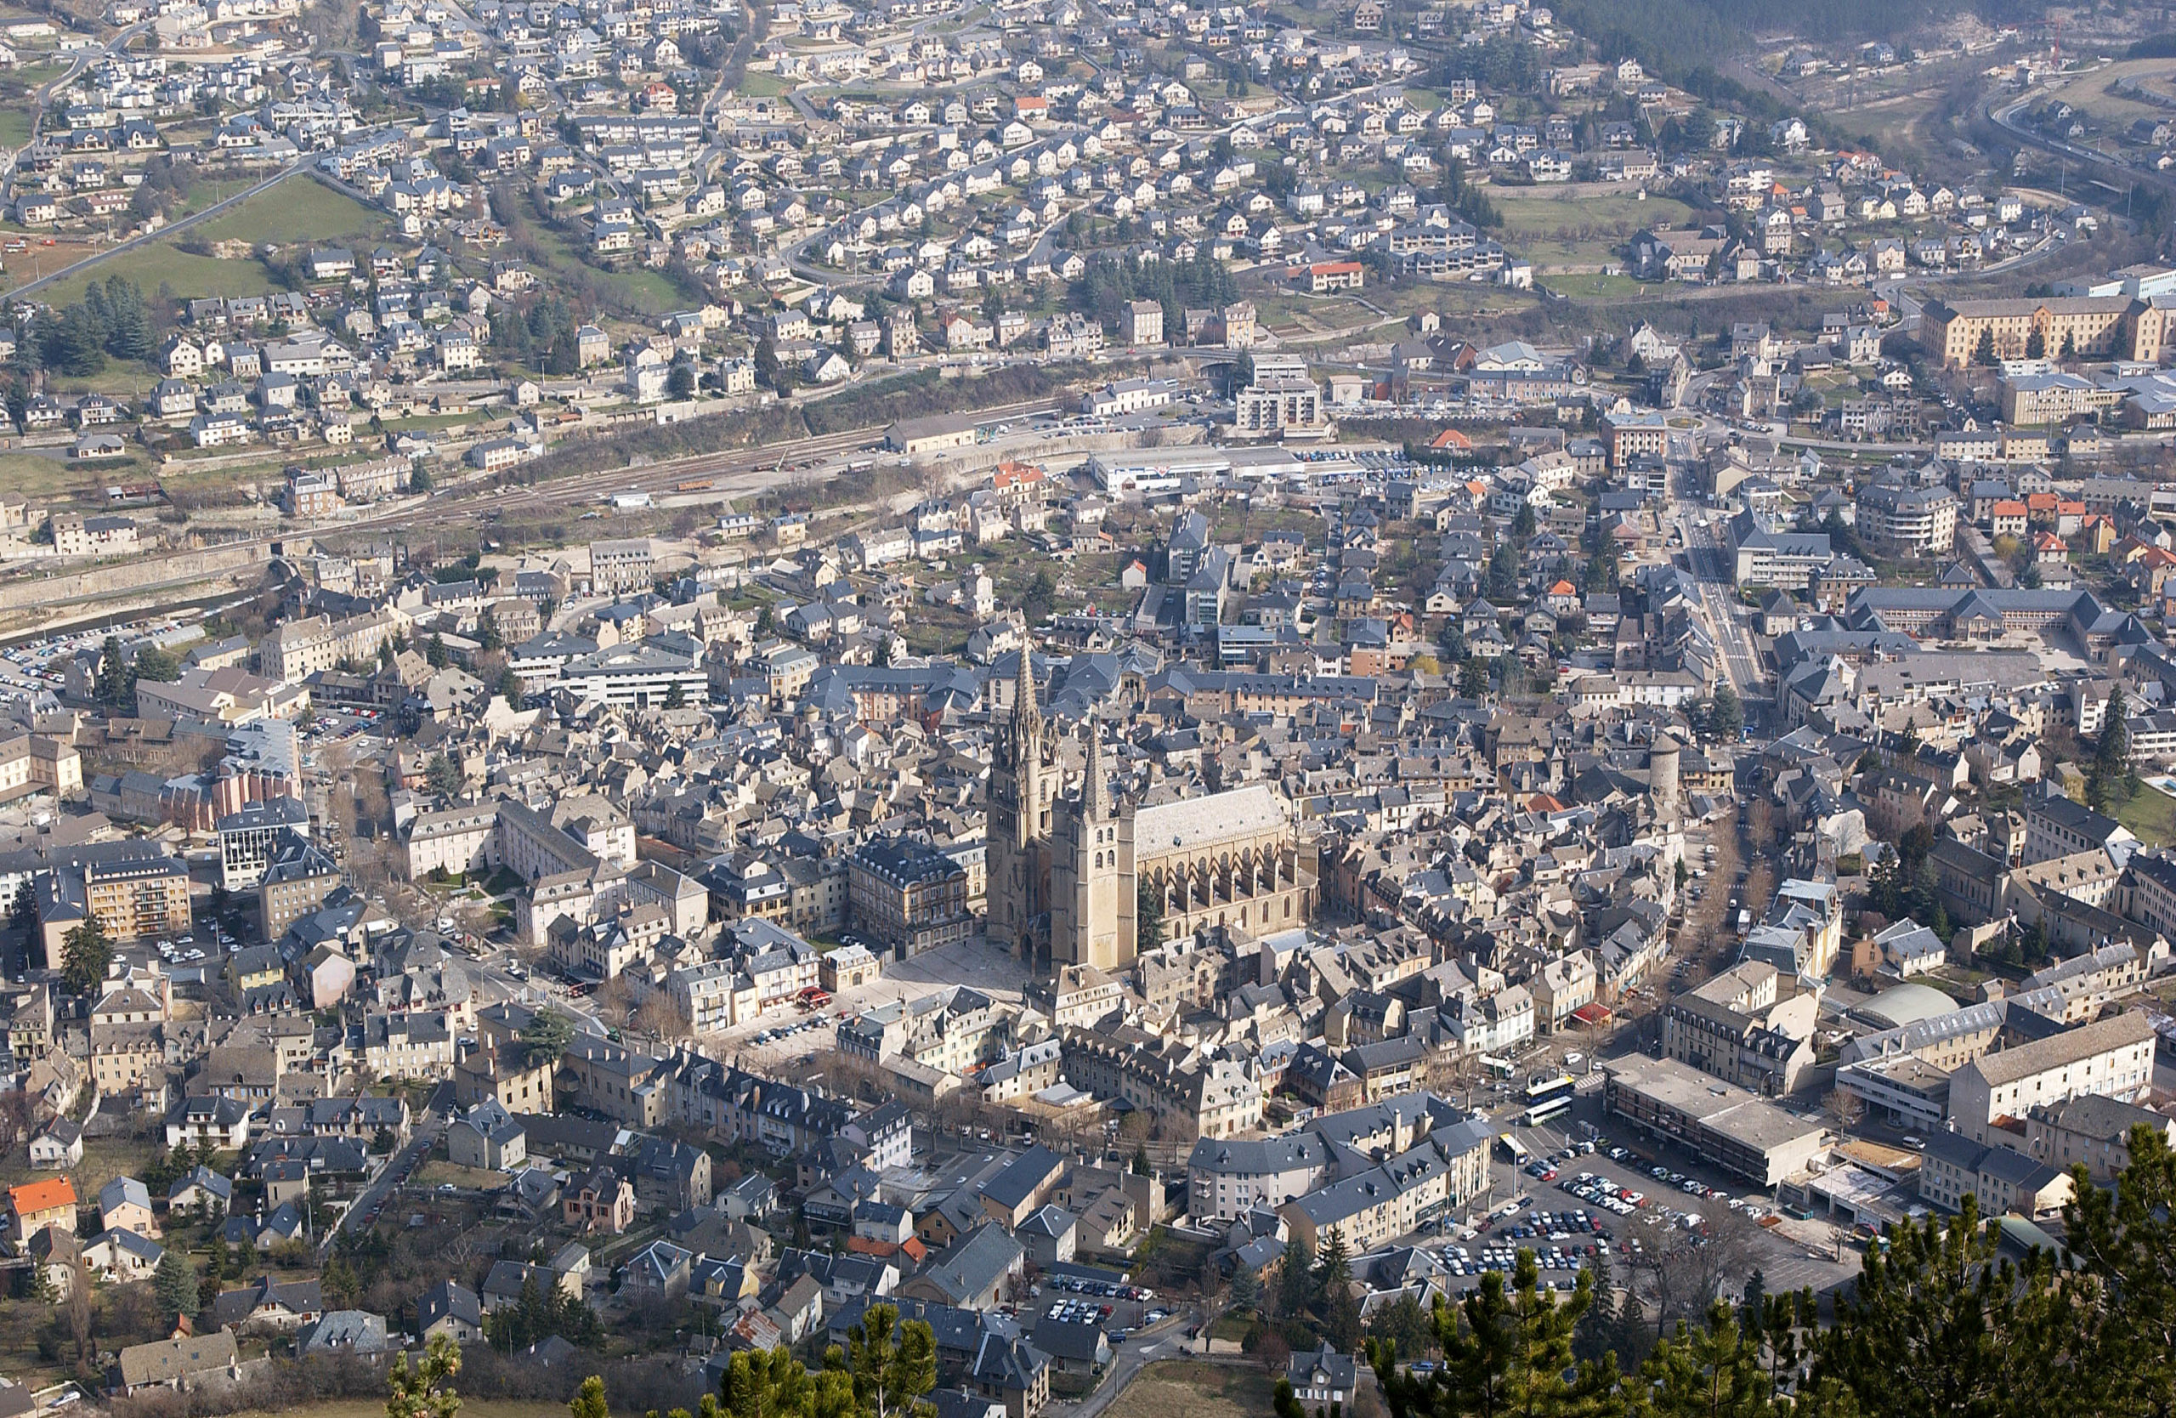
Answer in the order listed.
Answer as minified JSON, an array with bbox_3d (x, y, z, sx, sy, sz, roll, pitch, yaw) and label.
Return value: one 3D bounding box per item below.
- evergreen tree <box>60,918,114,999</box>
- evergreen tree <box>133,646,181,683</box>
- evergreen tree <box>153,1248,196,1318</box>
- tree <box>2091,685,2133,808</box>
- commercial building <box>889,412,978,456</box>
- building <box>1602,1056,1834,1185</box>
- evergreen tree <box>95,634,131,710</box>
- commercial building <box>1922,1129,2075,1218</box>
[{"bbox_3d":[-241.720,59.740,909.520,12.200,20.800,12.200,0,19,0],"label":"evergreen tree"},{"bbox_3d":[-282.830,-12.100,1146.860,13.200,14.130,13.200,0,19,0],"label":"evergreen tree"},{"bbox_3d":[-169.530,106.100,700.720,8.000,13.870,8.000,0,19,0],"label":"evergreen tree"},{"bbox_3d":[270.700,9.880,1001.840,9.300,32.180,9.300,0,19,0],"label":"tree"},{"bbox_3d":[-58.520,-103.990,1415.400,30.500,10.200,15.500,-11,22,-30],"label":"commercial building"},{"bbox_3d":[130.520,86.770,798.740,17.670,10.500,51.230,-13,23,-34],"label":"building"},{"bbox_3d":[-289.320,-11.640,1122.670,9.000,21.880,9.000,0,19,0],"label":"evergreen tree"},{"bbox_3d":[192.500,98.870,801.110,10.800,14.400,32.000,-14,24,-36],"label":"commercial building"}]

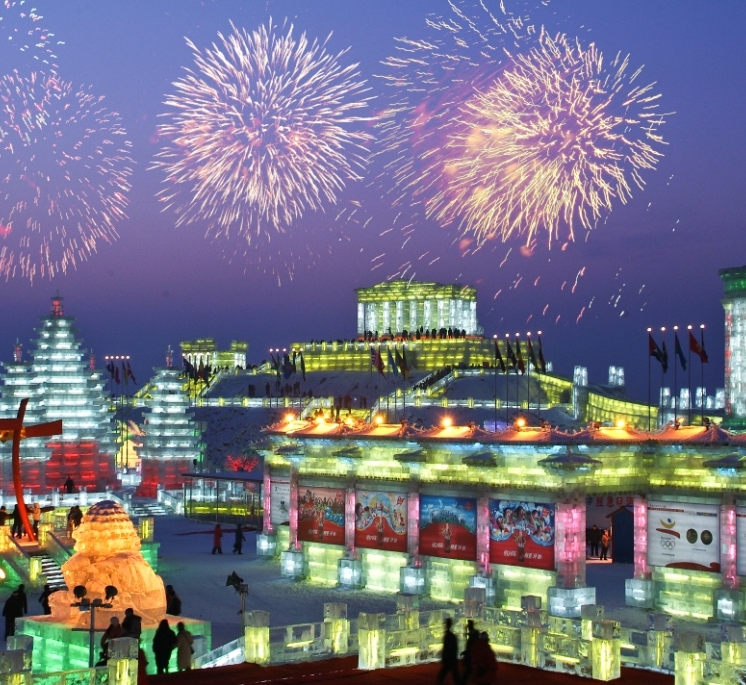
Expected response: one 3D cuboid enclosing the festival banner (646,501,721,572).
[{"bbox_3d":[12.684,7.915,55.790,0.100,2.650,3.550,3,-4,-41],"label":"festival banner"}]

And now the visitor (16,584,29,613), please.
[{"bbox_3d":[-12.661,9.595,49.300,0.580,1.720,0.400,0,-3,12],"label":"visitor"}]

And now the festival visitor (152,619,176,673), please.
[{"bbox_3d":[-6.468,9.463,42.500,0.680,1.720,0.450,1,-3,-11],"label":"festival visitor"}]

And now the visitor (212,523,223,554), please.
[{"bbox_3d":[-8.915,11.238,78.200,0.600,1.730,0.500,1,-3,-12],"label":"visitor"}]

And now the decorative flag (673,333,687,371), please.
[{"bbox_3d":[29.981,0.878,133.254,1.400,3.600,0.400,0,-3,11],"label":"decorative flag"}]

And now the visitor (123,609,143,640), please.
[{"bbox_3d":[-7.818,9.481,44.300,0.620,1.720,0.450,2,-3,-30],"label":"visitor"}]

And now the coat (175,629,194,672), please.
[{"bbox_3d":[-5.880,9.607,42.700,0.520,1.250,0.380,1,-3,-11],"label":"coat"}]

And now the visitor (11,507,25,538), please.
[{"bbox_3d":[-17.768,8.972,68.500,0.420,1.720,0.600,3,-4,-45],"label":"visitor"}]

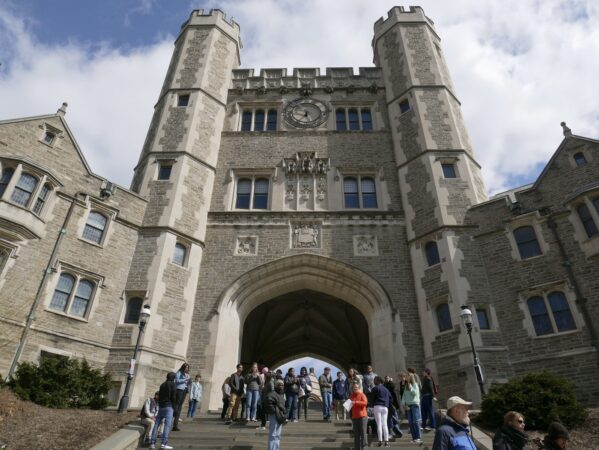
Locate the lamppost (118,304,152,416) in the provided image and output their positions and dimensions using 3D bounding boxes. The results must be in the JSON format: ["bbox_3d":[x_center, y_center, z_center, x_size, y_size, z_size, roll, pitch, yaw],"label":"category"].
[{"bbox_3d":[-5.459,4.319,13.859,0.360,3.540,0.360,1,-33,0],"label":"lamppost"}]

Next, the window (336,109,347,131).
[{"bbox_3d":[2.460,-6.115,24.419,0.619,1.854,0.220,0,-34,1],"label":"window"}]

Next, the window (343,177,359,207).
[{"bbox_3d":[2.657,-1.607,21.404,0.767,2.067,0.220,0,-34,1],"label":"window"}]

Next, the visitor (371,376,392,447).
[{"bbox_3d":[2.139,4.823,10.843,0.460,1.670,0.320,9,-34,-12],"label":"visitor"}]

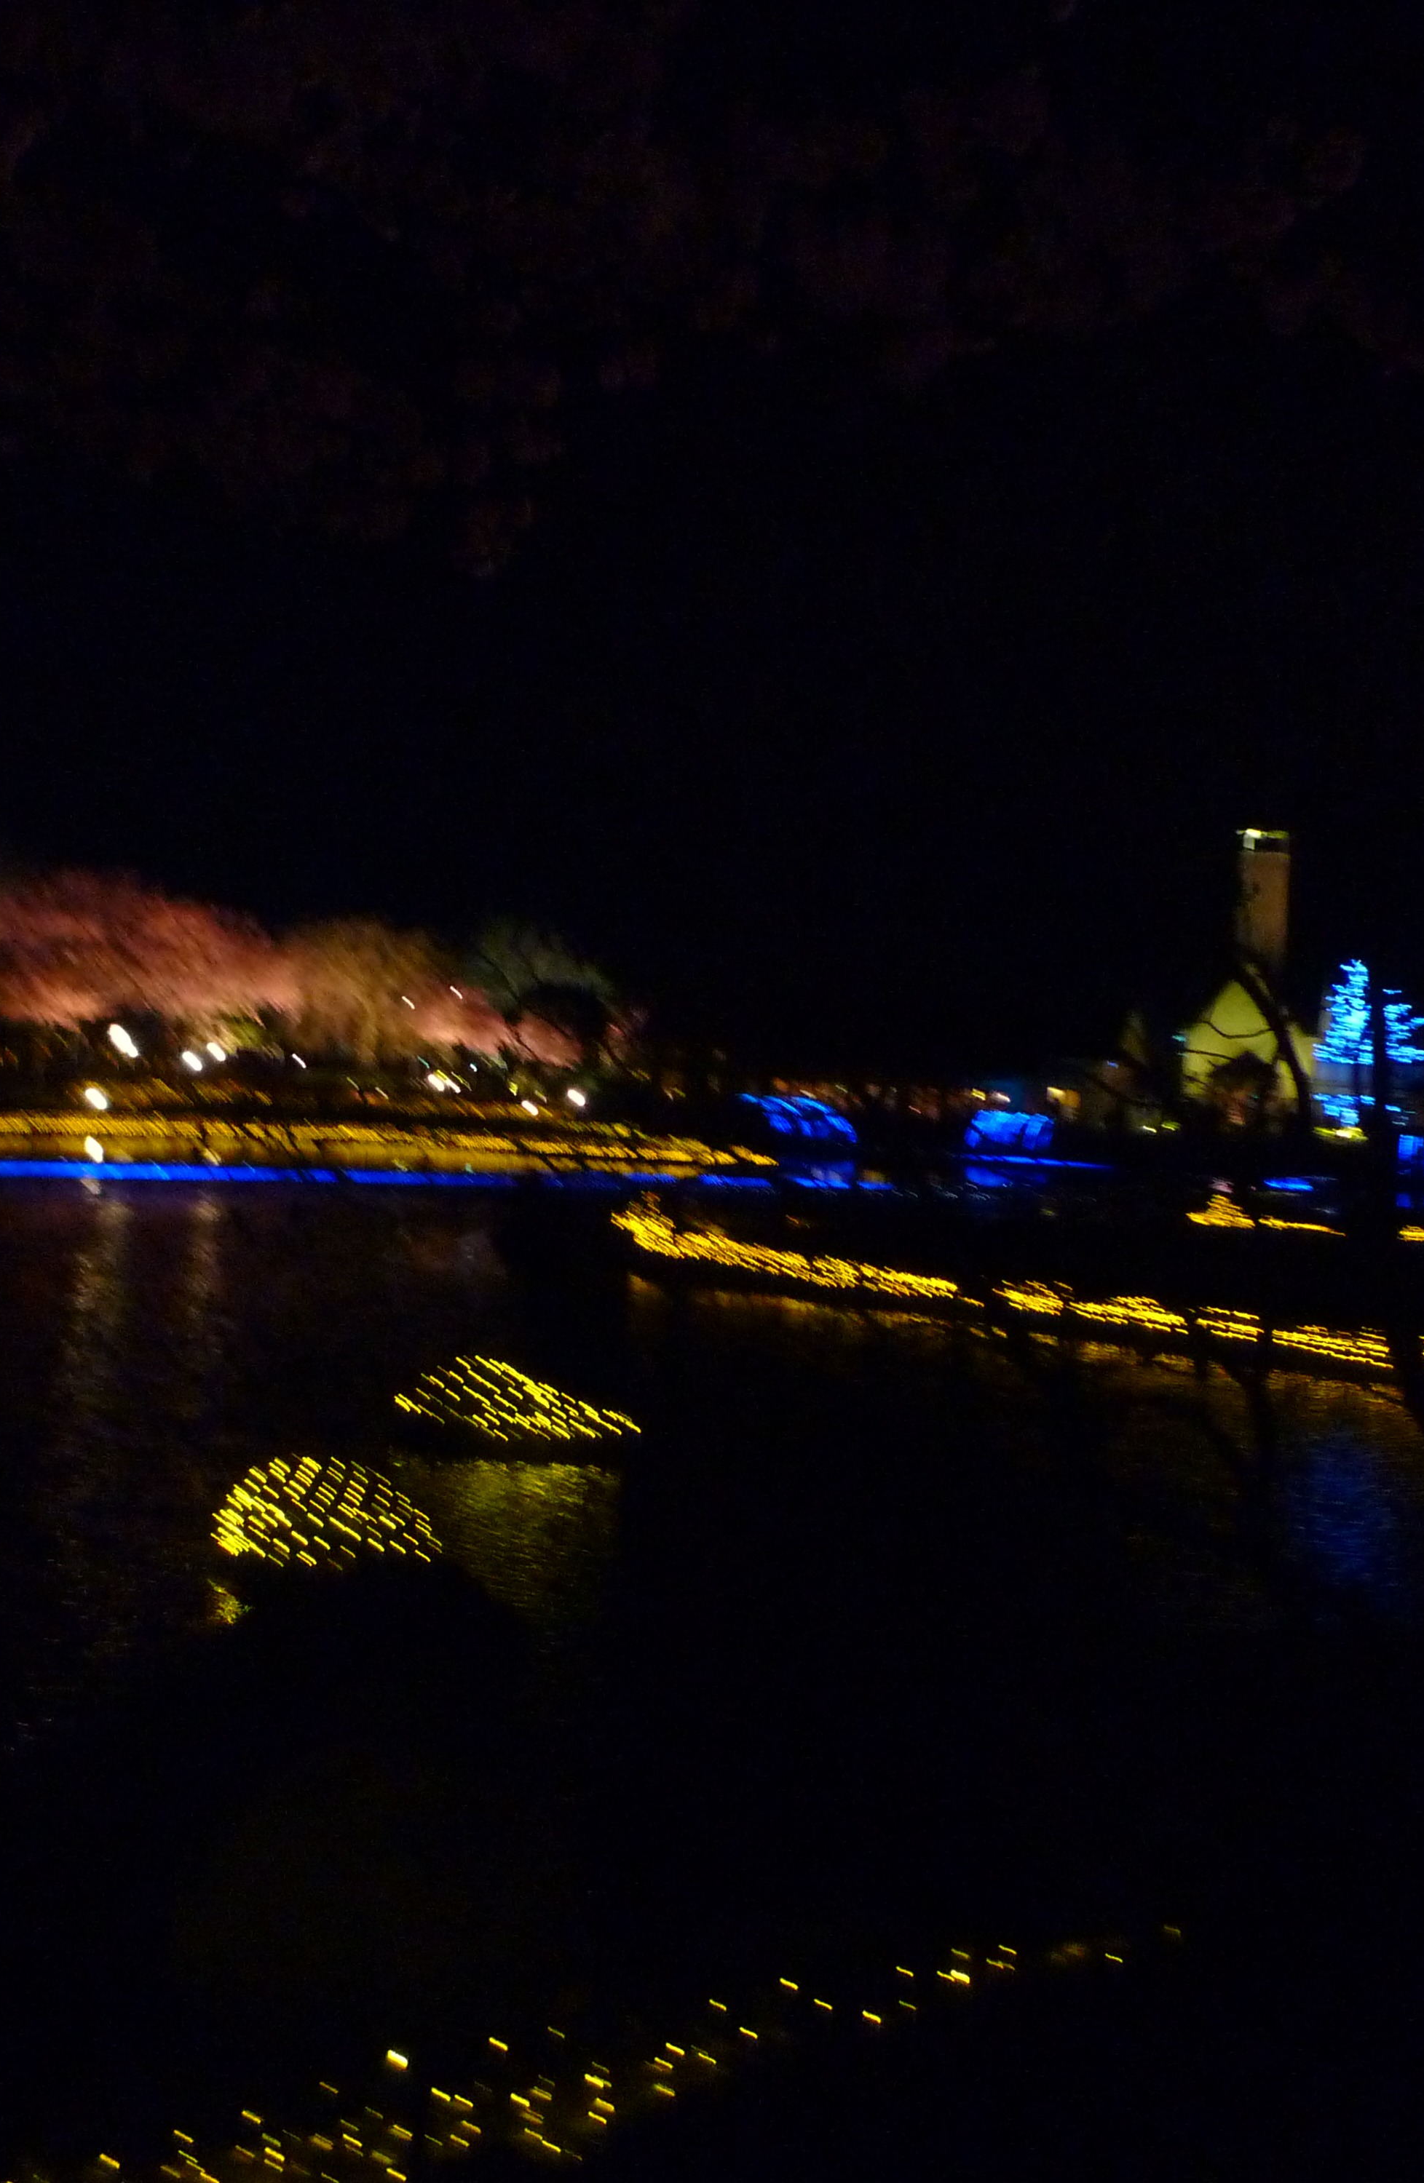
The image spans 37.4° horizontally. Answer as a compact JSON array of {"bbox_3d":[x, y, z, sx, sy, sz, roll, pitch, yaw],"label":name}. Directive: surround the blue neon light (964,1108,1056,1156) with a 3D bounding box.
[{"bbox_3d":[13.038,1.791,92.000,4.080,2.090,3.200,1,0,8],"label":"blue neon light"}]

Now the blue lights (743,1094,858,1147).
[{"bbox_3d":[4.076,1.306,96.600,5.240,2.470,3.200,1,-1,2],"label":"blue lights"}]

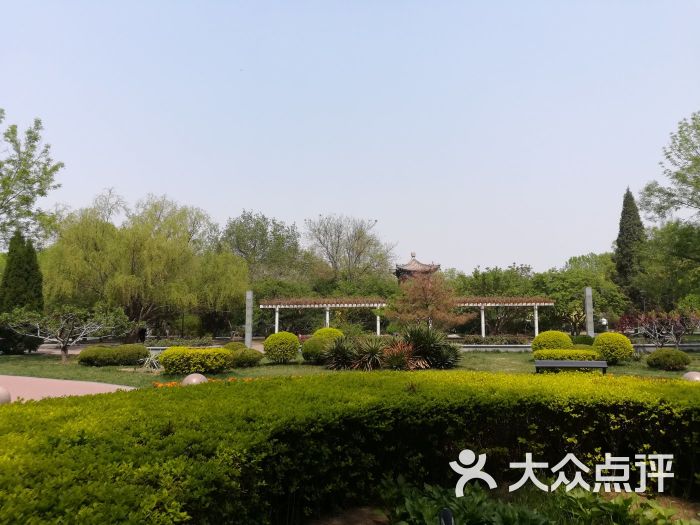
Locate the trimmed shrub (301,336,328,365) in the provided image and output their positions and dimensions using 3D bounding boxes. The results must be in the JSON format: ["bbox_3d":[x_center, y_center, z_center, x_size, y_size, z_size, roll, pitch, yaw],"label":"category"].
[{"bbox_3d":[-1.180,3.257,19.700,1.220,0.960,1.200,-1,-6,7],"label":"trimmed shrub"}]

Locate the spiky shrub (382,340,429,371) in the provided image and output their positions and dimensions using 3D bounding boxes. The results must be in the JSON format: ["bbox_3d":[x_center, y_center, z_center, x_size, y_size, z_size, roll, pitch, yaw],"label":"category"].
[{"bbox_3d":[1.709,2.836,16.190,1.400,0.920,1.200,0,-6,0],"label":"spiky shrub"}]

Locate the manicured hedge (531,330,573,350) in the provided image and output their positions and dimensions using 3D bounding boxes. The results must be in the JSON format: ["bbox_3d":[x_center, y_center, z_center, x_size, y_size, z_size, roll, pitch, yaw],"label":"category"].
[{"bbox_3d":[7.299,3.067,19.000,1.420,1.100,1.400,-1,-6,7],"label":"manicured hedge"}]

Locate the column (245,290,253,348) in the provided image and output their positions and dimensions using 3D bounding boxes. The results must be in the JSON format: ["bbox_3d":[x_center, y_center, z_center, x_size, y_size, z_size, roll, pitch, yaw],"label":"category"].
[{"bbox_3d":[-5.004,2.956,26.000,0.290,2.980,0.290,-1,-6,7],"label":"column"}]

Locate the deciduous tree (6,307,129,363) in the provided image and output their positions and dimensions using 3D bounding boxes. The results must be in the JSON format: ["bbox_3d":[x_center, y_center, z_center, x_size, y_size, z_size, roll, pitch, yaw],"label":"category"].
[{"bbox_3d":[-9.898,2.531,18.333,4.000,1.988,3.800,0,-6,0],"label":"deciduous tree"}]

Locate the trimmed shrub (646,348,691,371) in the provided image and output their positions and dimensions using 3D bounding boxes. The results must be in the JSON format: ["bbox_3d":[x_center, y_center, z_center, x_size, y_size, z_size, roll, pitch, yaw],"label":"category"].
[{"bbox_3d":[9.874,2.977,16.300,1.200,0.660,1.120,-1,-6,7],"label":"trimmed shrub"}]

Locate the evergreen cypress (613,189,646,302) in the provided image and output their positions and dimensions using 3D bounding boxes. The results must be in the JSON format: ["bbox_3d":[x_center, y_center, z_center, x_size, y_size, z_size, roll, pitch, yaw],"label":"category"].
[{"bbox_3d":[26.701,-0.109,50.315,3.000,14.250,3.000,0,-6,0],"label":"evergreen cypress"}]

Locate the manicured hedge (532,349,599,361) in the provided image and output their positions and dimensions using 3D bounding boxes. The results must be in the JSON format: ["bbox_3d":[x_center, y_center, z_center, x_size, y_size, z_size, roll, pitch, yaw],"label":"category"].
[{"bbox_3d":[6.538,2.946,15.772,1.850,0.601,1.050,-1,-6,5],"label":"manicured hedge"}]

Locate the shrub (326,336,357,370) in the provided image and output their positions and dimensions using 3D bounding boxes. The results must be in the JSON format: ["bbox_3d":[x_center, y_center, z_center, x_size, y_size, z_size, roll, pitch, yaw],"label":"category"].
[{"bbox_3d":[-0.289,2.924,16.900,1.000,1.000,1.000,-1,-6,7],"label":"shrub"}]

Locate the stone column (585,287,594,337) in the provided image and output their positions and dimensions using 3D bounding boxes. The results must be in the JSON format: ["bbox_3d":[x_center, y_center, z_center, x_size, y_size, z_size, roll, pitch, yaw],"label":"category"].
[{"bbox_3d":[10.946,2.645,24.000,0.290,3.000,0.290,-1,-6,7],"label":"stone column"}]

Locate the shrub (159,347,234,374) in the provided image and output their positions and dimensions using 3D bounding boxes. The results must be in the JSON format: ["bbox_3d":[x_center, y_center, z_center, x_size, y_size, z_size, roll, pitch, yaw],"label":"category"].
[{"bbox_3d":[-4.391,2.757,14.991,2.150,0.820,1.200,0,-6,0],"label":"shrub"}]

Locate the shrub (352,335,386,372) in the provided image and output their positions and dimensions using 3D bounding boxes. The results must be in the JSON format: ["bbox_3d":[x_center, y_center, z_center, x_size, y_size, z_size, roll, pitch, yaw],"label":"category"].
[{"bbox_3d":[0.521,2.736,16.100,1.080,1.100,1.050,0,-6,0],"label":"shrub"}]

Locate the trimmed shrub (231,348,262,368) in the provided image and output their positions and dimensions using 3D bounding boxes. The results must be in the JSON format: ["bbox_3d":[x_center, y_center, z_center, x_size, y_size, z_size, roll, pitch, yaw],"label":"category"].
[{"bbox_3d":[-3.392,3.071,17.070,1.220,0.640,1.100,0,-6,0],"label":"trimmed shrub"}]

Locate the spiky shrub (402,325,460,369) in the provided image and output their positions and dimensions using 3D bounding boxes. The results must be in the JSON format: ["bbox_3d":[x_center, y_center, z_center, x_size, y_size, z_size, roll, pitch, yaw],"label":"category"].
[{"bbox_3d":[2.625,2.684,16.908,1.800,1.372,1.650,0,-6,0],"label":"spiky shrub"}]

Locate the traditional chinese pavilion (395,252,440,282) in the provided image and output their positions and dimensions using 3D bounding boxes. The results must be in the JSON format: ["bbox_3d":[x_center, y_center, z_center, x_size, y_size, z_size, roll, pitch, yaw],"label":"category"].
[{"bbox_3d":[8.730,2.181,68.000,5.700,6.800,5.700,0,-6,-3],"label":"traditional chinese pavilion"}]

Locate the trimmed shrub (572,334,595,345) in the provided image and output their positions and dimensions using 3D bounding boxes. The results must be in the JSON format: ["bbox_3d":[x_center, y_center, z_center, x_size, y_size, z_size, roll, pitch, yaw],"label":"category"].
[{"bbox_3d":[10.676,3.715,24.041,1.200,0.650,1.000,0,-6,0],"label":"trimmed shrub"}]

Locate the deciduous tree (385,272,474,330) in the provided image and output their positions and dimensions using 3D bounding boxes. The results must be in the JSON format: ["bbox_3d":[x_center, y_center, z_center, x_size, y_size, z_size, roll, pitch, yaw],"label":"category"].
[{"bbox_3d":[4.517,2.677,29.887,5.000,4.233,4.800,0,-6,0],"label":"deciduous tree"}]

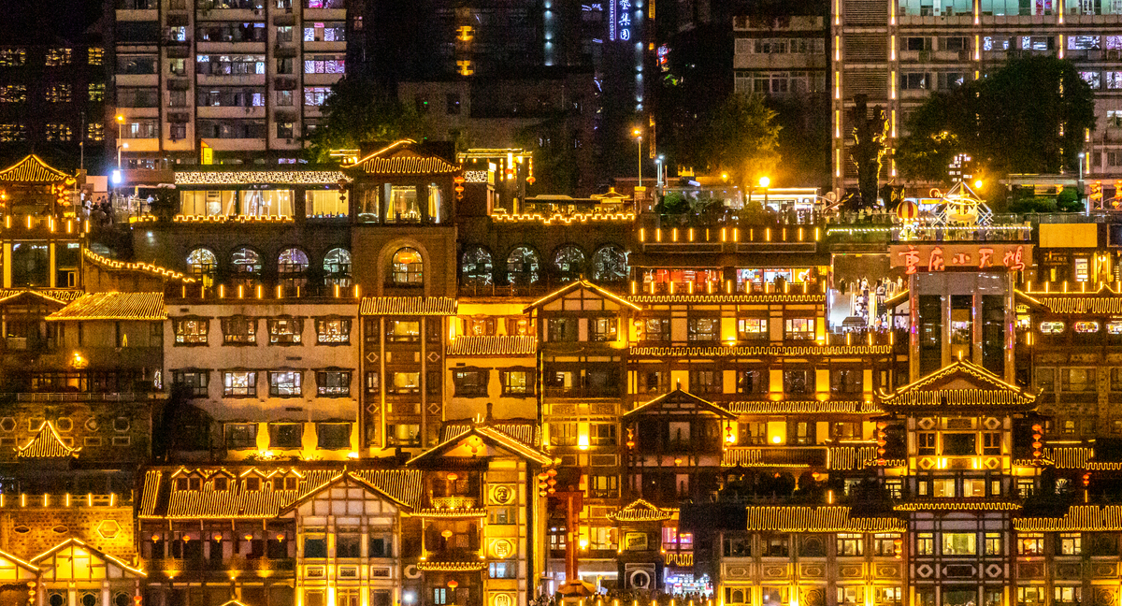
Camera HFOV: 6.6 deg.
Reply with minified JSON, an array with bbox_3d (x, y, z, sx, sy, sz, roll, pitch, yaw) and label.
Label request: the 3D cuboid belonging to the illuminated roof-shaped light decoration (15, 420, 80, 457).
[{"bbox_3d":[-39.460,10.520,742.000,4.800,2.800,3.300,0,-3,6],"label":"illuminated roof-shaped light decoration"}]

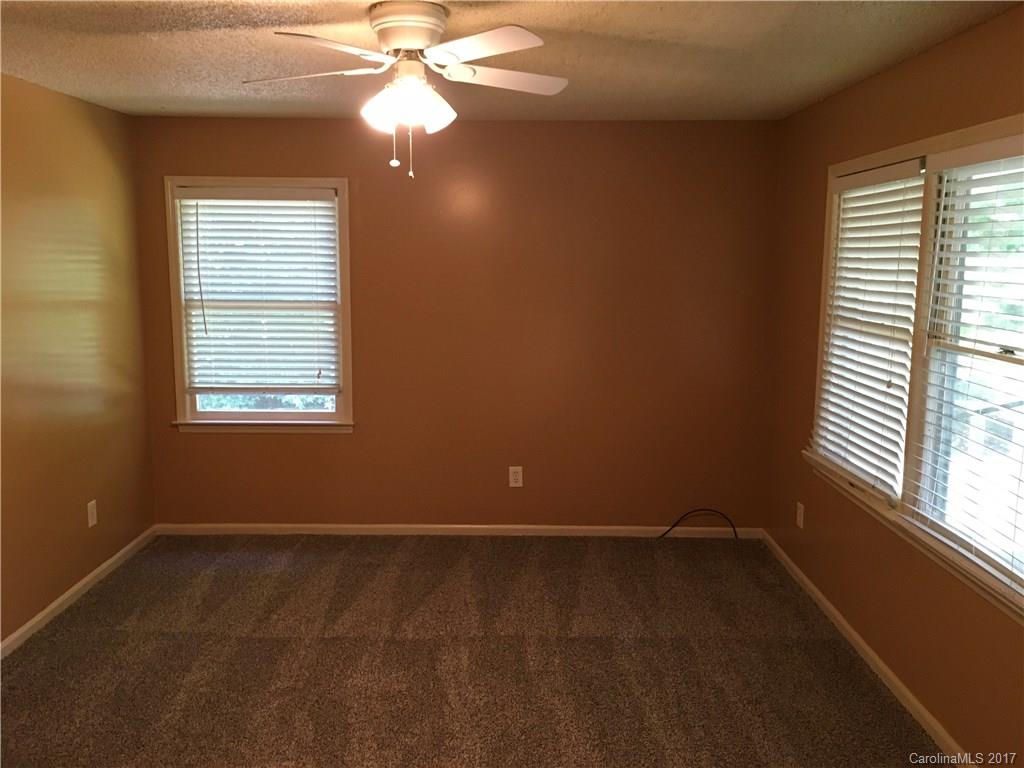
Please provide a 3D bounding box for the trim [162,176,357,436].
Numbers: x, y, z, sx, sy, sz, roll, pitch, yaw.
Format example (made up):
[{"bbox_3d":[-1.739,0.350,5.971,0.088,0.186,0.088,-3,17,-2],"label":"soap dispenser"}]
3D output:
[{"bbox_3d":[-1.444,-0.451,4.936,1.053,1.438,0.084,0,9,0],"label":"trim"}]

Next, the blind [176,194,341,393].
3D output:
[{"bbox_3d":[-1.438,-0.525,4.938,0.908,1.157,0.060,0,9,0],"label":"blind"}]

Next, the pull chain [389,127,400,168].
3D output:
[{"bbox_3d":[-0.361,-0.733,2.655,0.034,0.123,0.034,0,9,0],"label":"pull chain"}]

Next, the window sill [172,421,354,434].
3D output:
[{"bbox_3d":[-1.454,0.251,5.035,1.065,0.071,0.084,0,9,0],"label":"window sill"}]

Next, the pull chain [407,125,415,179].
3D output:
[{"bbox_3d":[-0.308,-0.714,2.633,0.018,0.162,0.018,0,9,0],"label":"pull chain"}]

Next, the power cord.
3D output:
[{"bbox_3d":[1.115,0.835,5.089,0.476,0.177,0.050,0,9,0],"label":"power cord"}]

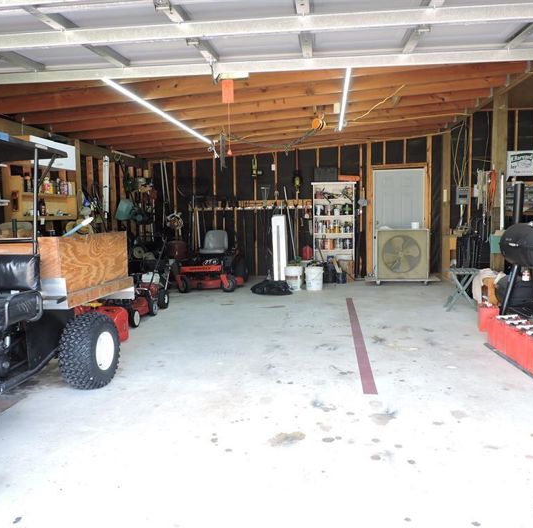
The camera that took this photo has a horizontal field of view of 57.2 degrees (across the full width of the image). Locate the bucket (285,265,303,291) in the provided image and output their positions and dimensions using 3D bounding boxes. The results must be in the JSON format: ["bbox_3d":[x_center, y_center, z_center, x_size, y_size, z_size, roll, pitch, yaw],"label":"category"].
[{"bbox_3d":[0.446,0.250,8.093,0.300,0.370,0.300,-1,5,0],"label":"bucket"}]

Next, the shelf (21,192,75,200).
[{"bbox_3d":[-2.815,-0.858,6.202,0.150,0.045,1.185,0,5,8],"label":"shelf"}]

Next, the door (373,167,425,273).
[{"bbox_3d":[2.524,-0.751,9.301,0.930,2.050,0.060,0,5,8],"label":"door"}]

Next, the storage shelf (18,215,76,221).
[{"bbox_3d":[-2.813,-0.576,6.208,0.150,0.045,1.274,0,5,8],"label":"storage shelf"}]

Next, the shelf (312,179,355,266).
[{"bbox_3d":[1.285,-0.613,9.302,0.810,1.830,0.300,0,5,8],"label":"shelf"}]

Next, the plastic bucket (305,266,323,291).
[{"bbox_3d":[0.781,0.248,8.048,0.300,0.370,0.300,-1,5,0],"label":"plastic bucket"}]

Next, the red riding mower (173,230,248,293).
[{"bbox_3d":[-0.975,-0.101,8.734,1.220,1.000,1.750,-1,5,2],"label":"red riding mower"}]

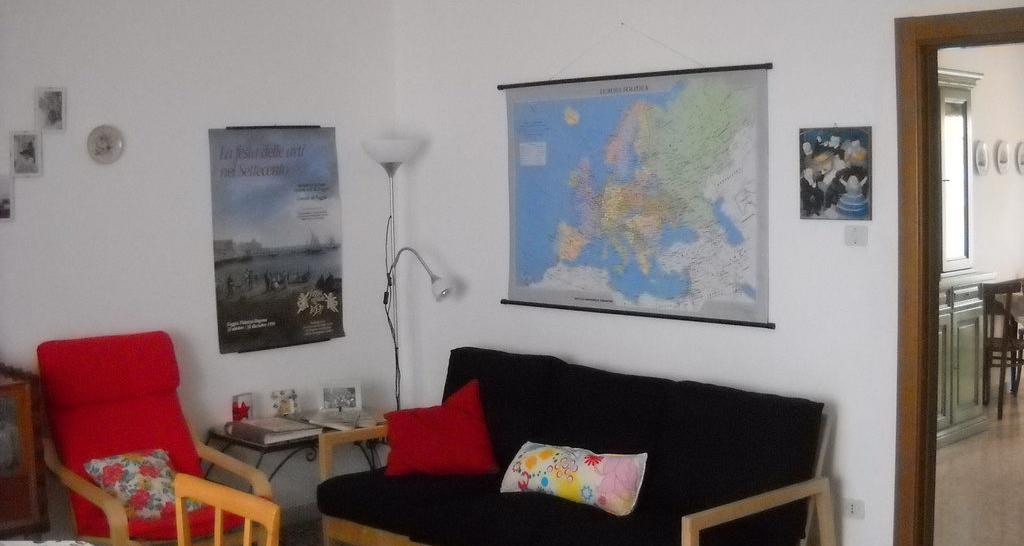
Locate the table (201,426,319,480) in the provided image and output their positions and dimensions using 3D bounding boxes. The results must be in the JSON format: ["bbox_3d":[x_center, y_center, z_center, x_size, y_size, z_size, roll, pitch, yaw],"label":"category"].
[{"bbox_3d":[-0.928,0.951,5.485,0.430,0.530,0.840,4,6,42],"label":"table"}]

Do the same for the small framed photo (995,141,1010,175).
[{"bbox_3d":[3.458,-0.810,8.532,0.025,0.235,0.185,4,7,44],"label":"small framed photo"}]

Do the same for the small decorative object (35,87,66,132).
[{"bbox_3d":[-1.810,-0.639,4.757,0.016,0.172,0.125,4,6,42],"label":"small decorative object"}]

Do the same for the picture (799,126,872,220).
[{"bbox_3d":[1.146,-0.352,4.311,0.295,0.335,0.025,4,7,43],"label":"picture"}]

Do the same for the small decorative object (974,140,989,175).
[{"bbox_3d":[3.333,-0.815,8.596,0.030,0.240,0.230,4,6,42],"label":"small decorative object"}]

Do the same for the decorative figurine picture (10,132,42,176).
[{"bbox_3d":[-1.911,-0.468,4.773,0.016,0.176,0.125,4,7,44],"label":"decorative figurine picture"}]

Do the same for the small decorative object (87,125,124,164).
[{"bbox_3d":[-1.653,-0.523,4.932,0.024,0.158,0.158,4,6,42],"label":"small decorative object"}]

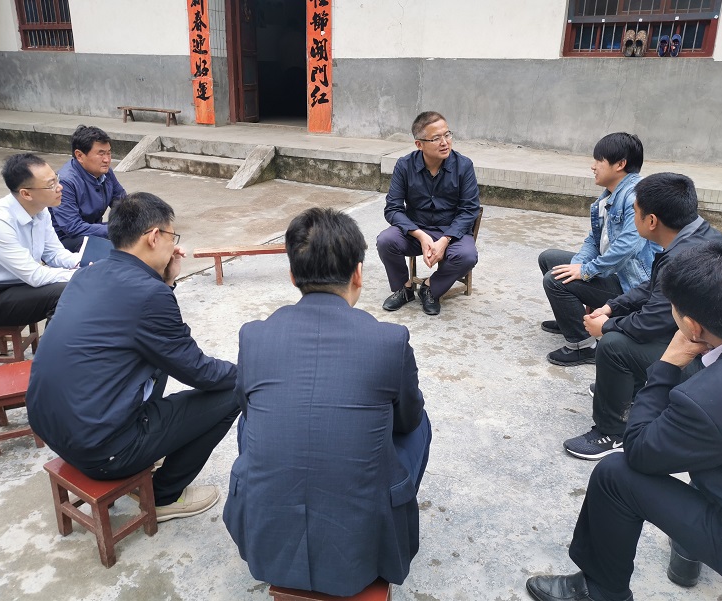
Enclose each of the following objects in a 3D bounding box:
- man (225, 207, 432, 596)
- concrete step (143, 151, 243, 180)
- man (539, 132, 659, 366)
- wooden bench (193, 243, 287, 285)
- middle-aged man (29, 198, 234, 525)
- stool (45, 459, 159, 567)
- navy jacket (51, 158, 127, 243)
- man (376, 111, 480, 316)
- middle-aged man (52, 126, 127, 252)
[{"bbox_3d":[-0.044,0.320,1.724,0.590,1.150,0.770,3,21,5],"label":"man"},{"bbox_3d":[-1.985,-1.705,7.907,1.715,0.186,0.339,12,23,28],"label":"concrete step"},{"bbox_3d":[1.271,-0.290,3.189,0.700,1.080,0.530,1,20,0],"label":"man"},{"bbox_3d":[-0.649,-0.246,4.194,0.904,0.226,0.175,-4,21,-15],"label":"wooden bench"},{"bbox_3d":[-0.723,0.219,2.000,0.750,1.120,0.580,-18,28,-39],"label":"middle-aged man"},{"bbox_3d":[-0.765,0.599,1.863,0.257,0.251,0.200,15,24,32],"label":"stool"},{"bbox_3d":[-1.446,-0.505,3.354,0.440,0.490,0.490,9,22,20],"label":"navy jacket"},{"bbox_3d":[0.442,-0.534,3.890,0.570,1.180,0.700,6,22,13],"label":"man"},{"bbox_3d":[-1.385,-0.343,3.362,0.760,1.160,0.560,10,23,23],"label":"middle-aged man"}]

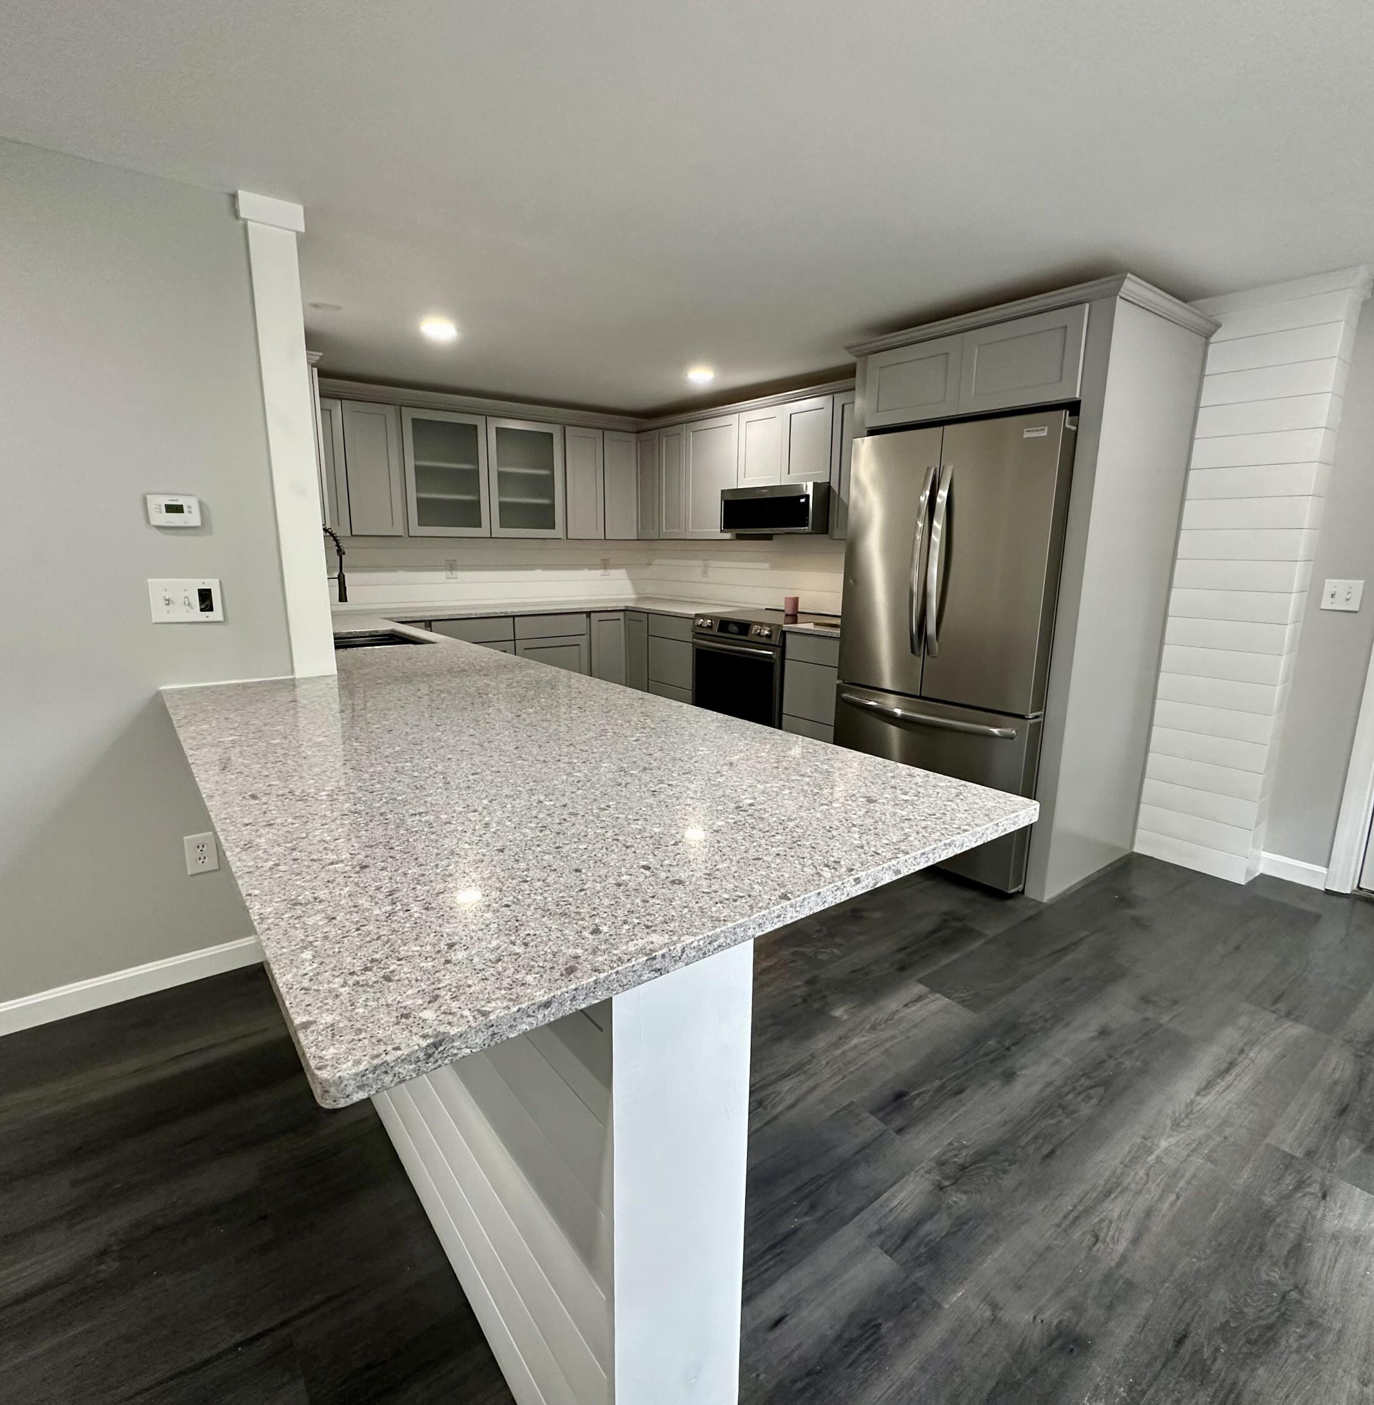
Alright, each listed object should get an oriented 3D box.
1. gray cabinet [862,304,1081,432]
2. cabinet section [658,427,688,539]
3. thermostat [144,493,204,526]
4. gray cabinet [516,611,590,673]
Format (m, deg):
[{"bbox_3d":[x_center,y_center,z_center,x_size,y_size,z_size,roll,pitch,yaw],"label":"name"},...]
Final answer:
[{"bbox_3d":[1.307,-1.298,3.121,0.630,0.310,0.915,-8,15,-36],"label":"gray cabinet"},{"bbox_3d":[0.027,-1.526,5.336,0.325,0.752,0.305,-8,15,-36],"label":"cabinet section"},{"bbox_3d":[-1.441,-0.539,2.134,0.117,0.082,0.028,-8,15,-37],"label":"thermostat"},{"bbox_3d":[-1.073,-0.195,5.320,0.545,0.875,0.620,-8,15,-37],"label":"gray cabinet"}]

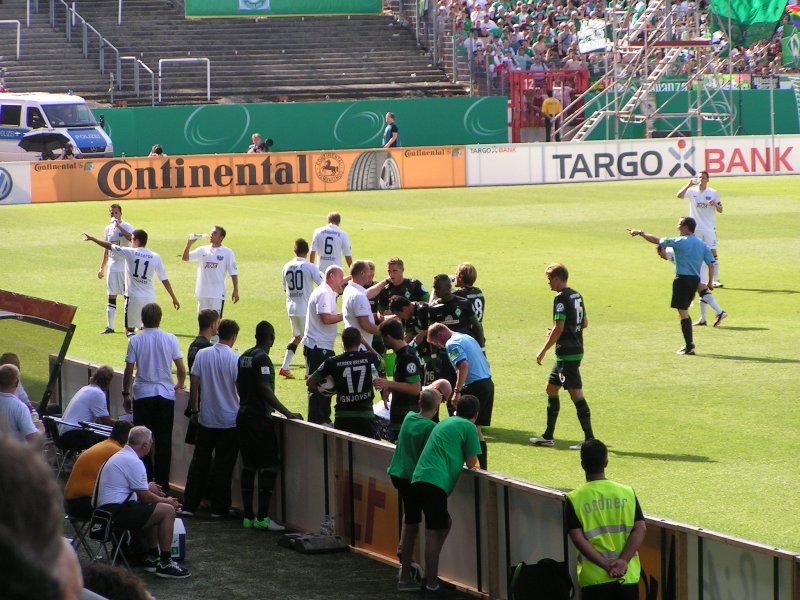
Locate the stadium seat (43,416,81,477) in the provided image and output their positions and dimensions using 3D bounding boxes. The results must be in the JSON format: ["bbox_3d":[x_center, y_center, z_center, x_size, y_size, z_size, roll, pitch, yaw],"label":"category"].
[{"bbox_3d":[-3.206,1.472,42.640,0.620,0.780,0.620,-3,4,-18],"label":"stadium seat"}]

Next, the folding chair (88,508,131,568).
[{"bbox_3d":[-2.387,2.015,35.954,0.340,0.450,0.370,-2,4,-15],"label":"folding chair"}]

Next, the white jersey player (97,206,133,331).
[{"bbox_3d":[-4.125,-0.475,63.111,0.540,1.840,0.420,0,4,18],"label":"white jersey player"}]

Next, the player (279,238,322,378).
[{"bbox_3d":[-1.248,0.089,54.087,0.600,1.760,0.550,0,5,20],"label":"player"}]

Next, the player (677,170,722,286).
[{"bbox_3d":[4.705,-1.116,68.042,0.720,1.830,0.480,-1,4,0],"label":"player"}]

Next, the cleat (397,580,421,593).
[{"bbox_3d":[0.080,2.290,35.145,0.260,0.105,0.105,-4,5,-30],"label":"cleat"}]

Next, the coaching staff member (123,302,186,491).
[{"bbox_3d":[-2.366,0.931,41.956,0.560,1.800,0.400,-1,4,12],"label":"coaching staff member"}]

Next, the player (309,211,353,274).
[{"bbox_3d":[-0.956,-0.304,59.751,0.570,1.800,0.380,-1,4,12],"label":"player"}]

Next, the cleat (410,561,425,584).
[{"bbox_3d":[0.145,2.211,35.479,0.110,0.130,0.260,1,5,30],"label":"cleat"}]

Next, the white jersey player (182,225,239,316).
[{"bbox_3d":[-2.486,-0.077,57.004,0.680,1.790,0.420,0,4,14],"label":"white jersey player"}]

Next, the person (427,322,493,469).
[{"bbox_3d":[0.579,1.013,42.115,0.680,1.600,0.550,-2,4,-9],"label":"person"}]

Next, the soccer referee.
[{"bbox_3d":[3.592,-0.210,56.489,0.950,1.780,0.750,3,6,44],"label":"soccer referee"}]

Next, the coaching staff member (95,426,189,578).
[{"bbox_3d":[-2.183,1.679,36.550,0.800,1.220,0.560,-2,4,-10],"label":"coaching staff member"}]

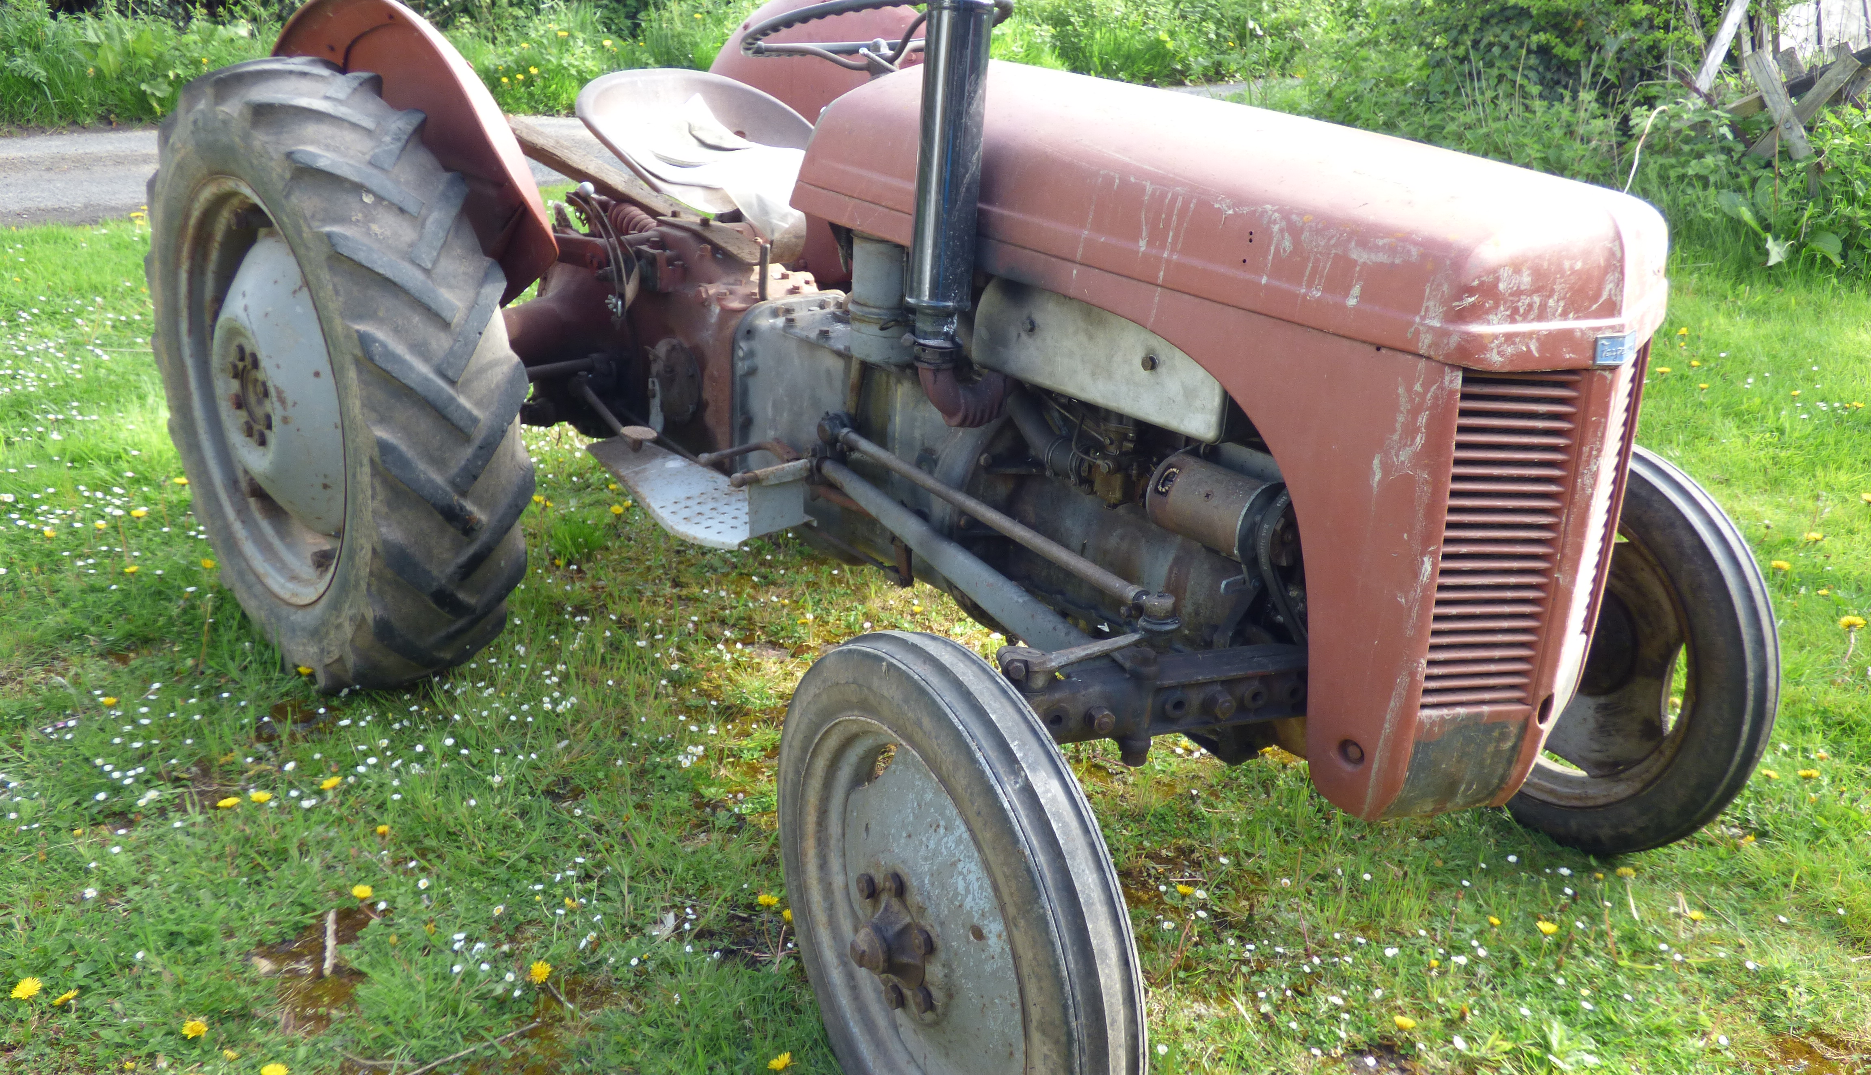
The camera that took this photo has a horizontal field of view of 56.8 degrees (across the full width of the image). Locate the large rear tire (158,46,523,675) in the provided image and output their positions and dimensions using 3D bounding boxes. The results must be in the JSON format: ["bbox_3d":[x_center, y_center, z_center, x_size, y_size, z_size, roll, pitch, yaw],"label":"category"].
[{"bbox_3d":[-1.111,-0.278,3.139,0.280,1.160,1.155,-14,25,-38],"label":"large rear tire"}]

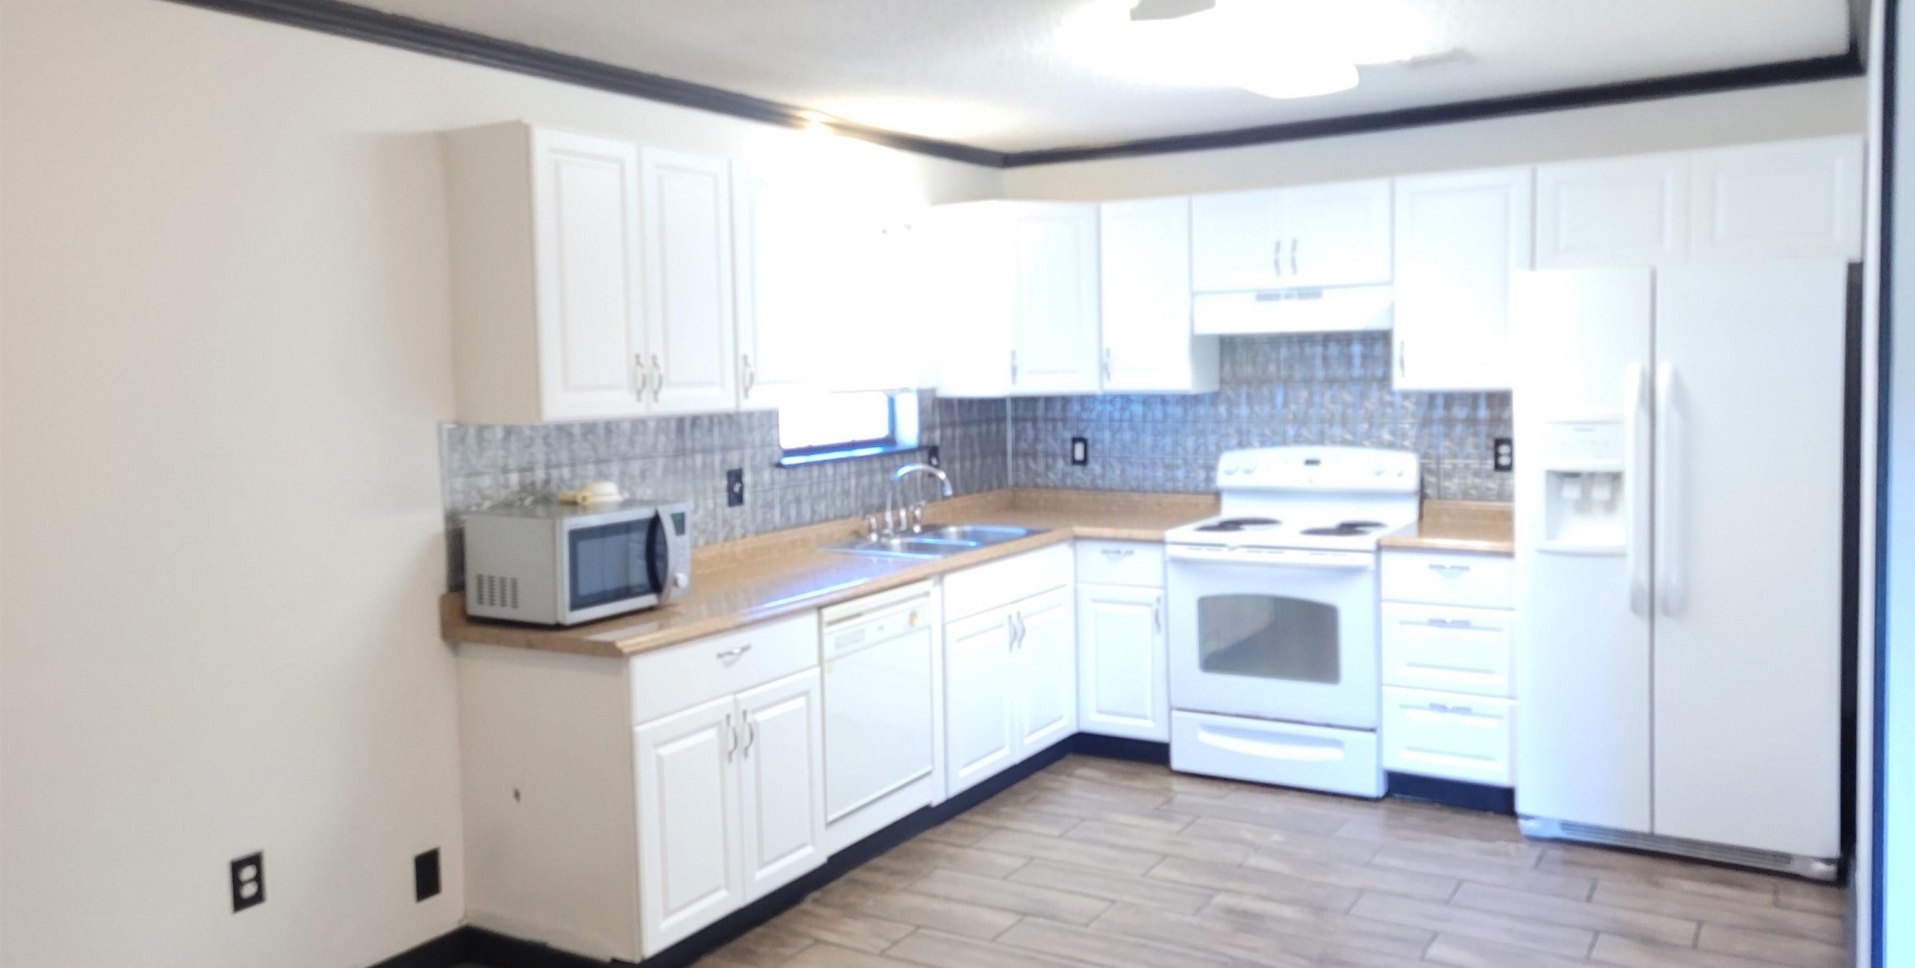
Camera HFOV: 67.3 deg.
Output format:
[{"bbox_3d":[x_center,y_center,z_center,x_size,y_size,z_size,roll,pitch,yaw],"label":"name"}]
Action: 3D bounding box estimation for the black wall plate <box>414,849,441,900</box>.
[{"bbox_3d":[-1.402,1.031,3.797,0.008,0.121,0.079,2,6,32],"label":"black wall plate"}]

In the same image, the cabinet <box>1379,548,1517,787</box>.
[{"bbox_3d":[1.792,0.588,5.072,0.437,0.762,0.613,1,5,31],"label":"cabinet"}]

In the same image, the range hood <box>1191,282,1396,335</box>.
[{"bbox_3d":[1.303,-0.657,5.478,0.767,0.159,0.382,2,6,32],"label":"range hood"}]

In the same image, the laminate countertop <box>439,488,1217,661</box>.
[{"bbox_3d":[-0.128,0.221,4.777,0.988,0.121,3.046,1,5,31],"label":"laminate countertop"}]

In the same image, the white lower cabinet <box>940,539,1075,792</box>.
[{"bbox_3d":[-0.042,0.617,5.230,0.602,0.780,0.922,2,6,32],"label":"white lower cabinet"}]

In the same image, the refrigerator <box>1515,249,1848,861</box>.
[{"bbox_3d":[2.309,0.219,4.589,0.878,1.777,0.790,1,5,31],"label":"refrigerator"}]

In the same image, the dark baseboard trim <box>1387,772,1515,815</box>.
[{"bbox_3d":[1.711,1.066,4.988,0.433,0.088,0.015,2,6,32],"label":"dark baseboard trim"}]

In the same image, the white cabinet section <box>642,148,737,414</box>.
[{"bbox_3d":[-0.892,-0.572,4.166,0.318,0.741,0.385,1,5,31],"label":"white cabinet section"}]

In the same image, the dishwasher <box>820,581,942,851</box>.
[{"bbox_3d":[-0.496,0.712,4.664,0.604,0.754,0.614,2,6,32],"label":"dishwasher"}]

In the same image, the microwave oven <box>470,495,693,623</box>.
[{"bbox_3d":[-0.992,0.198,3.831,0.380,0.277,0.465,2,6,32],"label":"microwave oven"}]

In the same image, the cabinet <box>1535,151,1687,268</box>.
[{"bbox_3d":[2.215,-0.884,4.846,0.466,0.383,0.324,1,5,31],"label":"cabinet"}]

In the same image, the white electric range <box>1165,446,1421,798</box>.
[{"bbox_3d":[1.247,0.465,5.267,0.761,1.170,0.650,2,6,32],"label":"white electric range"}]

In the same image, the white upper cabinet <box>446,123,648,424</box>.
[{"bbox_3d":[-1.113,-0.545,3.878,0.332,0.752,0.387,2,6,32],"label":"white upper cabinet"}]

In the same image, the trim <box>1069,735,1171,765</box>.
[{"bbox_3d":[0.641,1.026,5.570,0.460,0.100,0.016,1,5,31],"label":"trim"}]

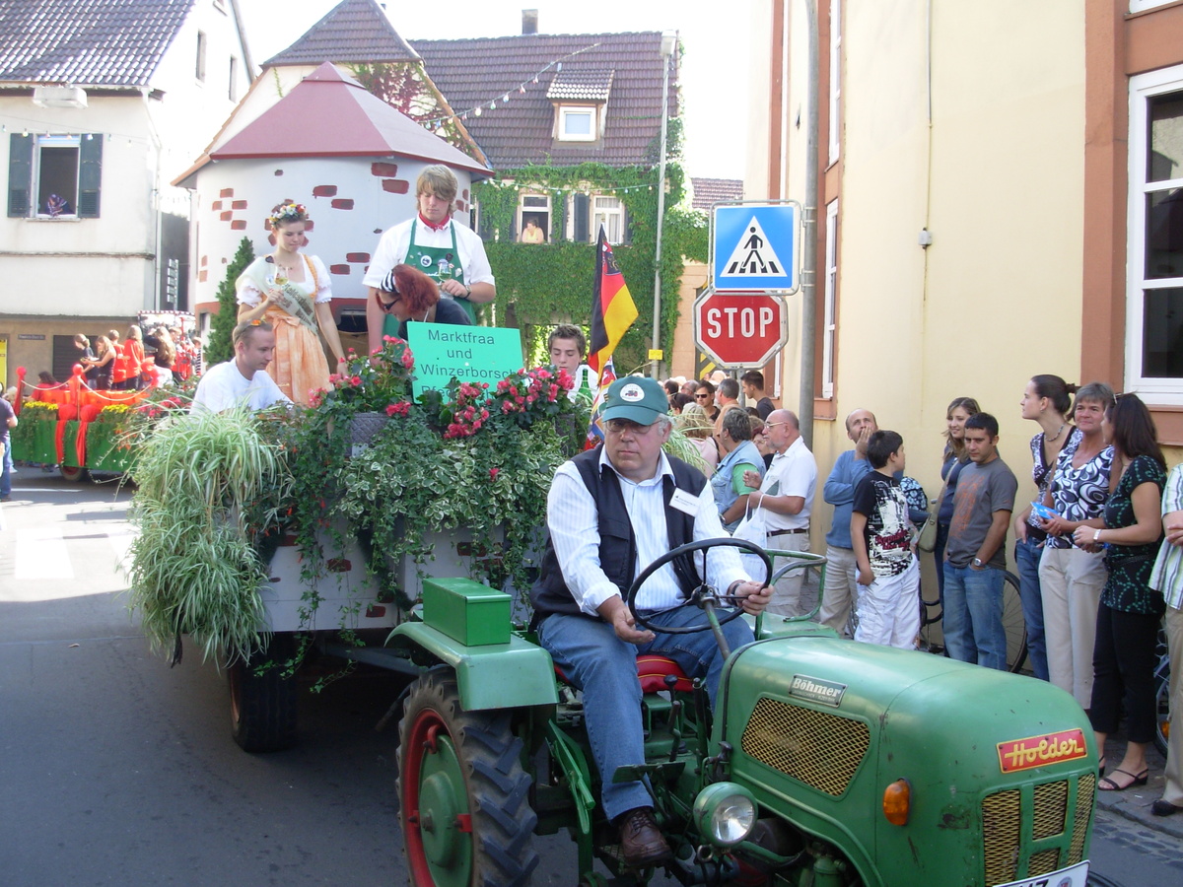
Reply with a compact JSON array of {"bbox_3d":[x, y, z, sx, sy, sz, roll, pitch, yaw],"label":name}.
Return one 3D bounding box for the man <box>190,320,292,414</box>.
[{"bbox_3d":[-1.516,0.030,5.650,0.540,1.150,0.480,2,3,30],"label":"man"}]

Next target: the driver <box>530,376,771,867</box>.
[{"bbox_3d":[0.143,0.441,3.580,0.660,1.249,0.820,0,3,-22],"label":"driver"}]

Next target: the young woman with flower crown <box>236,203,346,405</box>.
[{"bbox_3d":[-1.415,-0.277,6.100,0.520,1.700,0.450,0,3,-14],"label":"young woman with flower crown"}]

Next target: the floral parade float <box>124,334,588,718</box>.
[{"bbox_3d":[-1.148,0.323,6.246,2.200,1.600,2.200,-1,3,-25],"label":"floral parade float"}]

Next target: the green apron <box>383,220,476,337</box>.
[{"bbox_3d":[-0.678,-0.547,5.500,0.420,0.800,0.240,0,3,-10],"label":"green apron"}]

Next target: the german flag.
[{"bbox_3d":[0.090,-0.632,5.800,0.230,0.680,0.140,0,3,-10],"label":"german flag"}]

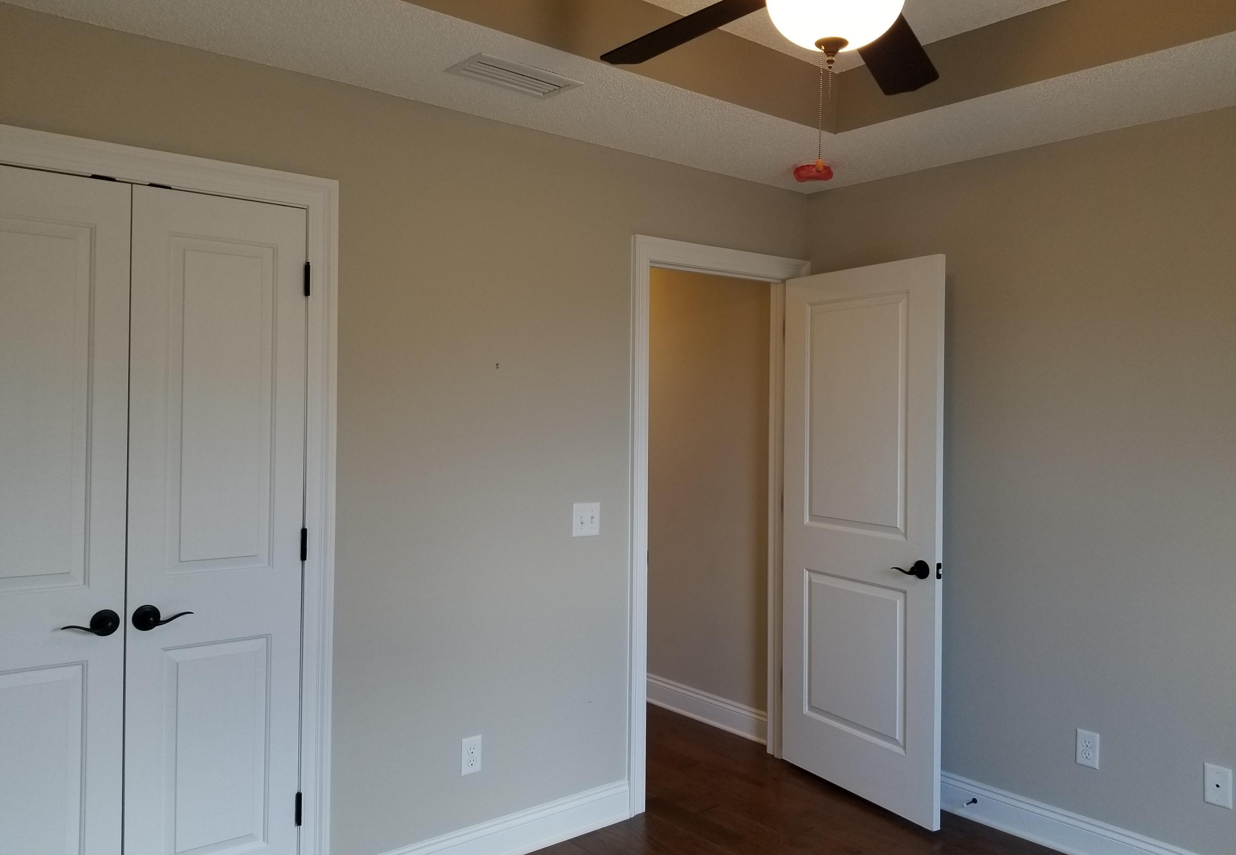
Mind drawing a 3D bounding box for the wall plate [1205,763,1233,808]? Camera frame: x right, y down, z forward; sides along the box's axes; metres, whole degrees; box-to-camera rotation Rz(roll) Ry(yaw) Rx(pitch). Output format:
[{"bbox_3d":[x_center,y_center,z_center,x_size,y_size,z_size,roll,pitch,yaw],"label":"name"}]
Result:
[{"bbox_3d":[1.792,1.071,2.770,0.008,0.115,0.071,0,0,-40],"label":"wall plate"}]

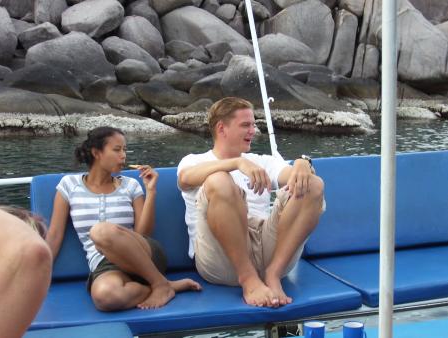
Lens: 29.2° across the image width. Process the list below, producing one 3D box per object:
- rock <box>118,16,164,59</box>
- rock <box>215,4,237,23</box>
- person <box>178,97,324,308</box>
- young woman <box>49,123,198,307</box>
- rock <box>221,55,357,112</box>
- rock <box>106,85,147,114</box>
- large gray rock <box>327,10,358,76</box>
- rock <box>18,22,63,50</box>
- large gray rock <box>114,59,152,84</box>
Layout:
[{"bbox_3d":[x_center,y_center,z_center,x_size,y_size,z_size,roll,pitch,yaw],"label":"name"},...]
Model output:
[{"bbox_3d":[-1.997,-3.121,20.532,1.131,1.087,1.044,0,7,0],"label":"rock"},{"bbox_3d":[0.063,-3.940,21.750,0.505,0.435,0.479,0,7,0],"label":"rock"},{"bbox_3d":[0.108,0.103,3.610,0.580,0.820,0.640,-2,7,-15],"label":"person"},{"bbox_3d":[-0.446,0.182,3.680,0.630,0.690,0.750,-1,7,-12],"label":"young woman"},{"bbox_3d":[1.407,-1.837,18.444,2.871,1.262,1.740,0,7,0],"label":"rock"},{"bbox_3d":[-2.055,-1.465,18.096,0.887,0.652,0.783,0,7,0],"label":"rock"},{"bbox_3d":[2.858,-3.027,20.706,0.722,1.566,0.870,0,7,0],"label":"large gray rock"},{"bbox_3d":[-4.464,-3.223,20.880,1.087,0.696,0.870,0,7,0],"label":"rock"},{"bbox_3d":[-2.000,-2.154,18.966,0.800,0.592,0.696,0,7,0],"label":"large gray rock"}]

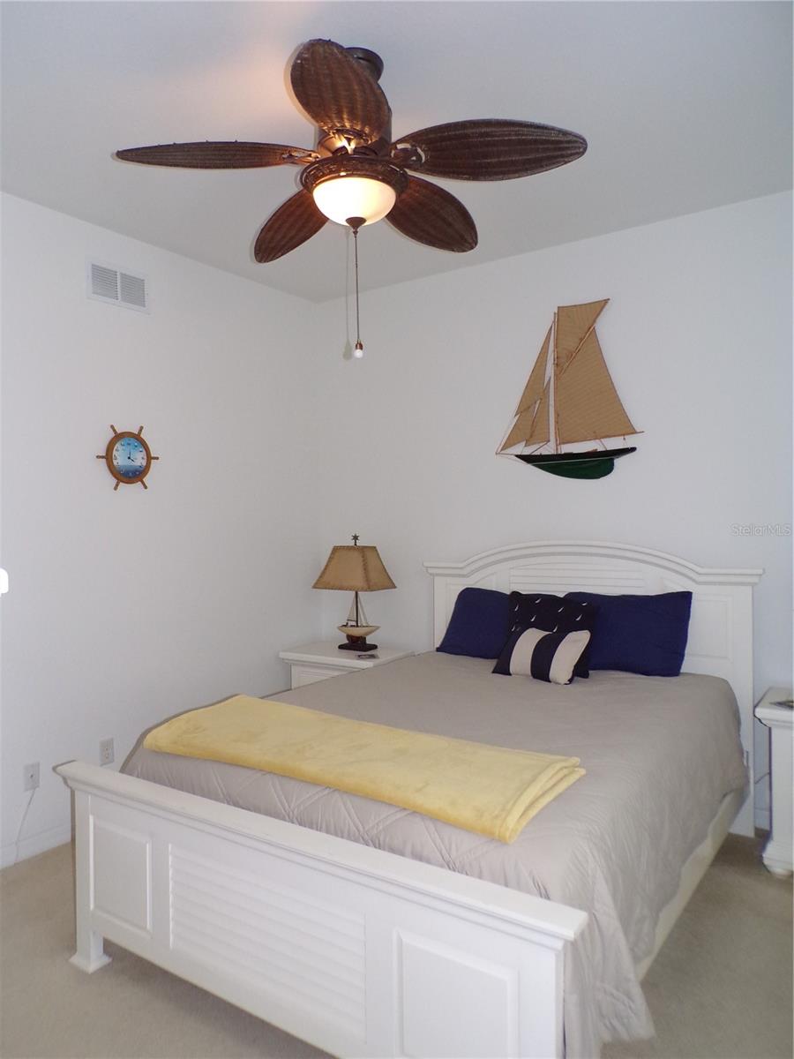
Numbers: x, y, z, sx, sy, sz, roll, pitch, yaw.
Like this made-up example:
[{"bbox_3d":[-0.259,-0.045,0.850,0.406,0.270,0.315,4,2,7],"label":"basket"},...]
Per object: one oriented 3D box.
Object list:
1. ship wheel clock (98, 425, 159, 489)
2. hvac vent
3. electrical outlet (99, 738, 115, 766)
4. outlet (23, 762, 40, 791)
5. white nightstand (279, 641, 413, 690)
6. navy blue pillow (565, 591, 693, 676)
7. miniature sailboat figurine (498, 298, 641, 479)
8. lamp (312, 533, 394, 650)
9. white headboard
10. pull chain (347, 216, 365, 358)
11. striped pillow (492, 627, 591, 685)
[{"bbox_3d":[-1.247,-0.331,3.452,0.040,0.303,0.338,0,1,35],"label":"ship wheel clock"},{"bbox_3d":[-1.291,-1.126,3.415,0.016,0.180,0.335,0,1,35],"label":"hvac vent"},{"bbox_3d":[-1.324,1.021,3.358,0.010,0.113,0.070,0,1,35],"label":"electrical outlet"},{"bbox_3d":[-1.523,1.037,3.070,0.010,0.112,0.070,0,1,35],"label":"outlet"},{"bbox_3d":[-0.276,1.015,4.222,0.680,0.631,0.420,0,1,35],"label":"white nightstand"},{"bbox_3d":[1.020,0.457,3.331,0.595,0.390,0.180,0,-16,35],"label":"navy blue pillow"},{"bbox_3d":[0.835,-0.670,3.642,0.765,0.857,0.070,0,1,35],"label":"miniature sailboat figurine"},{"bbox_3d":[-0.235,0.361,4.268,0.415,0.670,0.275,0,1,35],"label":"lamp"},{"bbox_3d":[0.875,0.690,3.604,1.660,1.265,0.115,0,1,35],"label":"white headboard"},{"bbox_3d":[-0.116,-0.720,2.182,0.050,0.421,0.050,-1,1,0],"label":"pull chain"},{"bbox_3d":[0.636,0.545,3.197,0.385,0.260,0.135,0,-35,40],"label":"striped pillow"}]

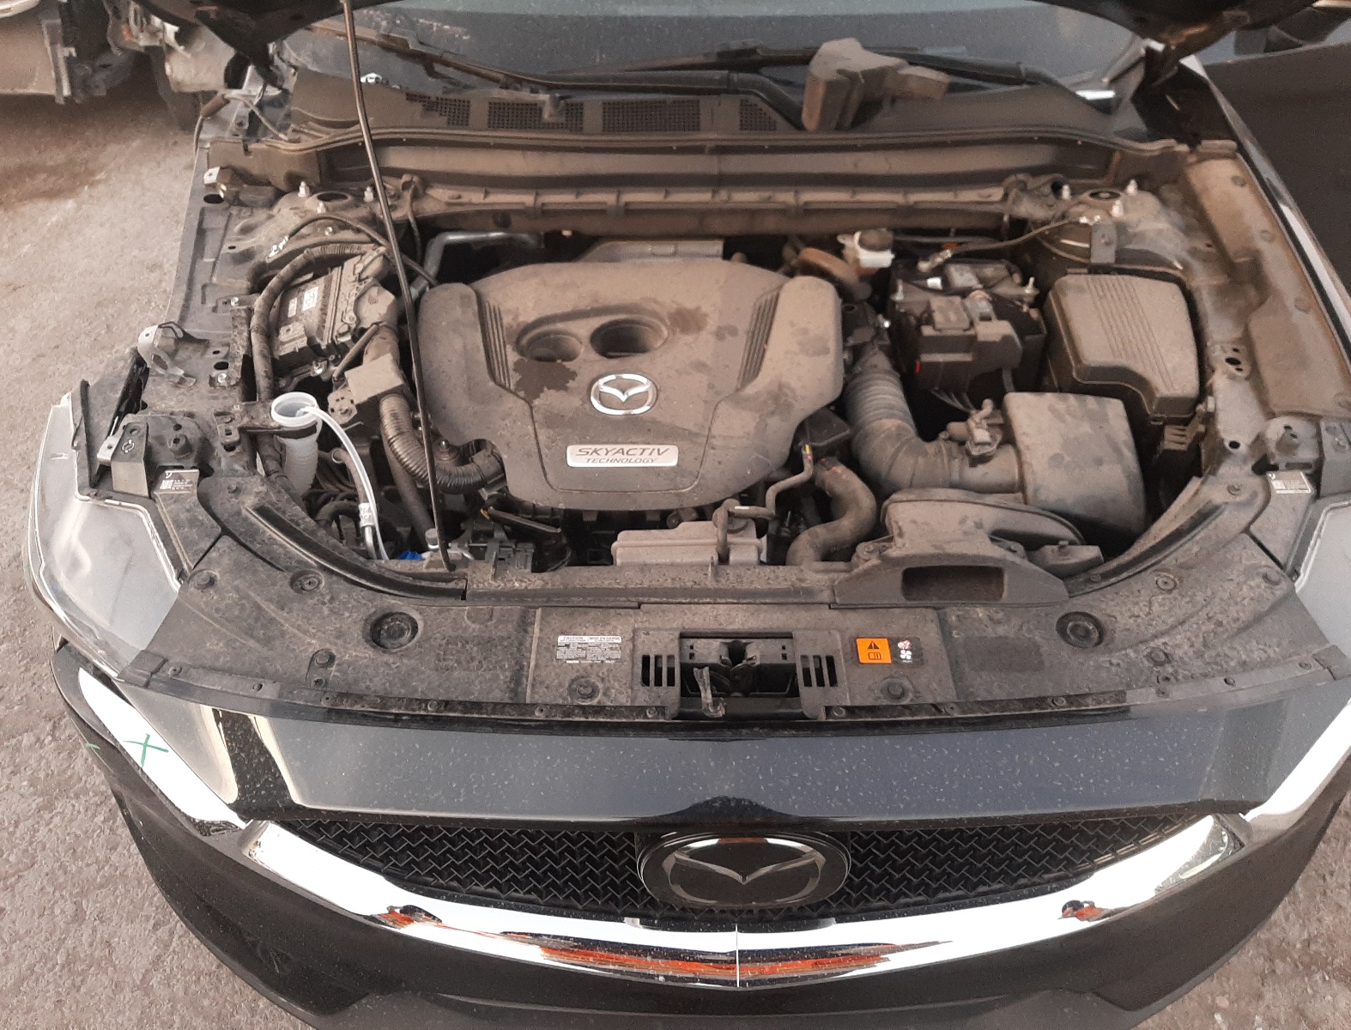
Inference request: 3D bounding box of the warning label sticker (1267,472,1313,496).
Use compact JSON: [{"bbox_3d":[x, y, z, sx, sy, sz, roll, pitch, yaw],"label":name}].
[{"bbox_3d":[0.667,-0.034,1.120,0.036,0.002,0.030,0,54,0],"label":"warning label sticker"}]

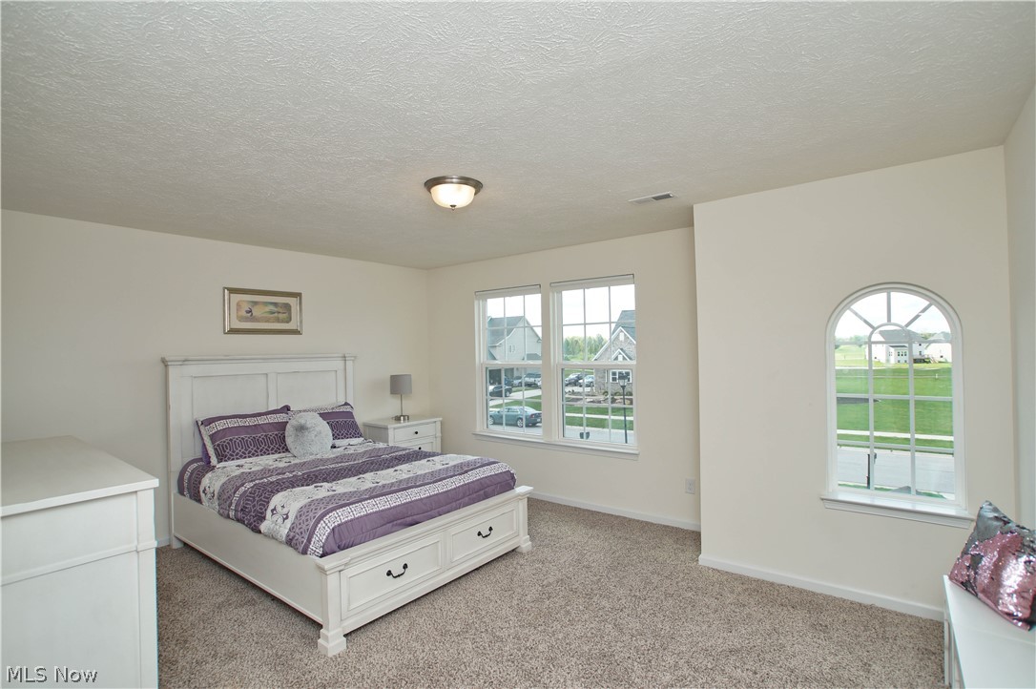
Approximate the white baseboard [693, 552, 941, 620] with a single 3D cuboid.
[{"bbox_3d":[1.824,1.450,2.732,1.420,0.070,0.018,-1,-1,34],"label":"white baseboard"}]

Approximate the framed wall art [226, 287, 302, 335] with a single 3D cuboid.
[{"bbox_3d":[-2.285,-0.289,4.162,0.030,0.400,0.660,-2,-1,40],"label":"framed wall art"}]

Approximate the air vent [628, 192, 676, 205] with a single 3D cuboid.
[{"bbox_3d":[0.886,-0.939,3.010,0.300,0.015,0.140,-1,-1,36],"label":"air vent"}]

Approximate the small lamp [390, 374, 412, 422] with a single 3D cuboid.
[{"bbox_3d":[-1.240,0.576,4.906,0.225,0.495,0.225,-1,-1,0],"label":"small lamp"}]

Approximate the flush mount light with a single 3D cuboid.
[{"bbox_3d":[-0.374,-0.857,2.683,0.340,0.140,0.340,-1,-1,0],"label":"flush mount light"}]

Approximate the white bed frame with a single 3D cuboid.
[{"bbox_3d":[-1.331,0.817,3.594,2.300,1.465,1.700,-2,-1,37],"label":"white bed frame"}]

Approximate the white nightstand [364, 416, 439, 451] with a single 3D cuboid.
[{"bbox_3d":[-1.225,1.193,4.951,0.450,0.738,0.650,-2,-1,41],"label":"white nightstand"}]

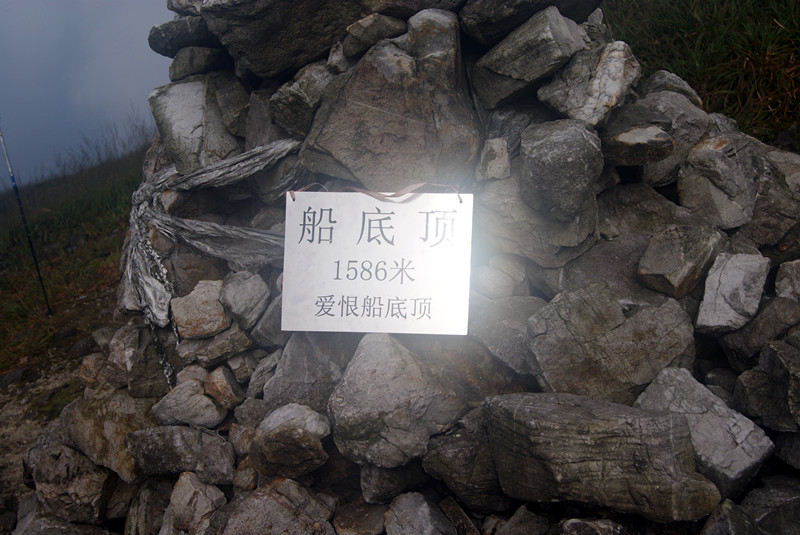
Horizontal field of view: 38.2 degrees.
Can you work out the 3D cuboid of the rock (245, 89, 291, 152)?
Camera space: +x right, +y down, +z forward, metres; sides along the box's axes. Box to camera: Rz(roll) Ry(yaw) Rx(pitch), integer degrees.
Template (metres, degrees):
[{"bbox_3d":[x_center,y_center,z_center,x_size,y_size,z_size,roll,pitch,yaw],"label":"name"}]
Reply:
[{"bbox_3d":[-0.305,-0.343,2.660,0.100,0.140,0.100,3,8,15],"label":"rock"}]

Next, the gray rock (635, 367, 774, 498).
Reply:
[{"bbox_3d":[0.639,0.345,2.450,0.280,0.175,0.170,34,4,-8],"label":"gray rock"}]

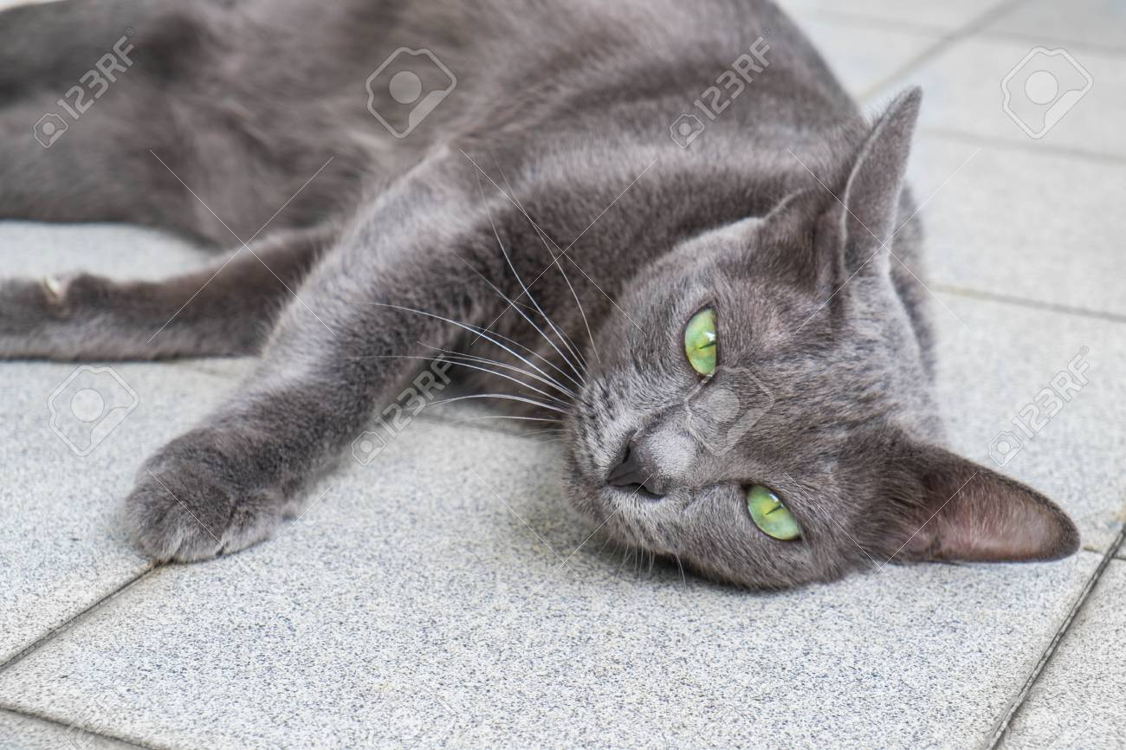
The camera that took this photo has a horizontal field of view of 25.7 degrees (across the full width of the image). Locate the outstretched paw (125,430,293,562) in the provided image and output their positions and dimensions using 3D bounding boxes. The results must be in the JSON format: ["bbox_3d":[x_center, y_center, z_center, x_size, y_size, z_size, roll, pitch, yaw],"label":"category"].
[{"bbox_3d":[-0.084,0.027,0.622,0.038,0.026,0.042,7,21,13],"label":"outstretched paw"}]

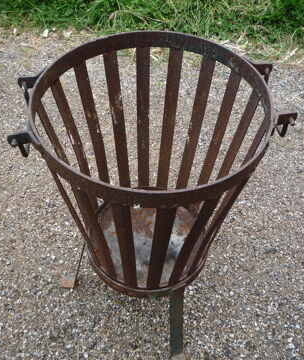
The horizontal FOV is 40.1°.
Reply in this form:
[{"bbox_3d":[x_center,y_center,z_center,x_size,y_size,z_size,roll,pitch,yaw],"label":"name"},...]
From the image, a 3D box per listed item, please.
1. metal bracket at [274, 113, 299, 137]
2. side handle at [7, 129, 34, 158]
[{"bbox_3d":[0.263,-0.109,0.817,0.043,0.049,0.023,-4,51,-6],"label":"metal bracket"},{"bbox_3d":[-0.240,-0.067,0.763,0.043,0.049,0.023,-5,51,-6],"label":"side handle"}]

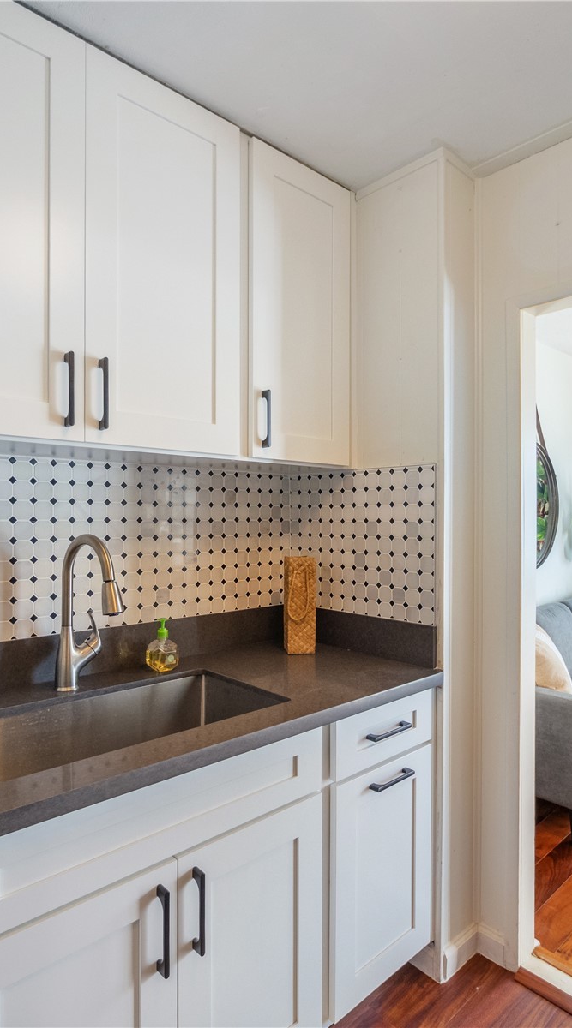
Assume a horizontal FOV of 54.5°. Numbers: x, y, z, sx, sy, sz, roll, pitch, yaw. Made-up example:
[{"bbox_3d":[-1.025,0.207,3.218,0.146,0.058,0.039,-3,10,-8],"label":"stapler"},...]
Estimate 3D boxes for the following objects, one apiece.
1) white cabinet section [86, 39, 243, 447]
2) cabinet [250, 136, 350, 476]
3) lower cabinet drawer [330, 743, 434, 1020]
[{"bbox_3d":[-0.400,-0.627,1.544,0.440,0.924,0.320,0,-1,-41],"label":"white cabinet section"},{"bbox_3d":[-0.049,-0.618,1.837,0.432,0.933,0.326,0,-1,-41],"label":"cabinet"},{"bbox_3d":[0.069,0.943,1.689,0.411,0.564,0.615,0,-1,-41],"label":"lower cabinet drawer"}]

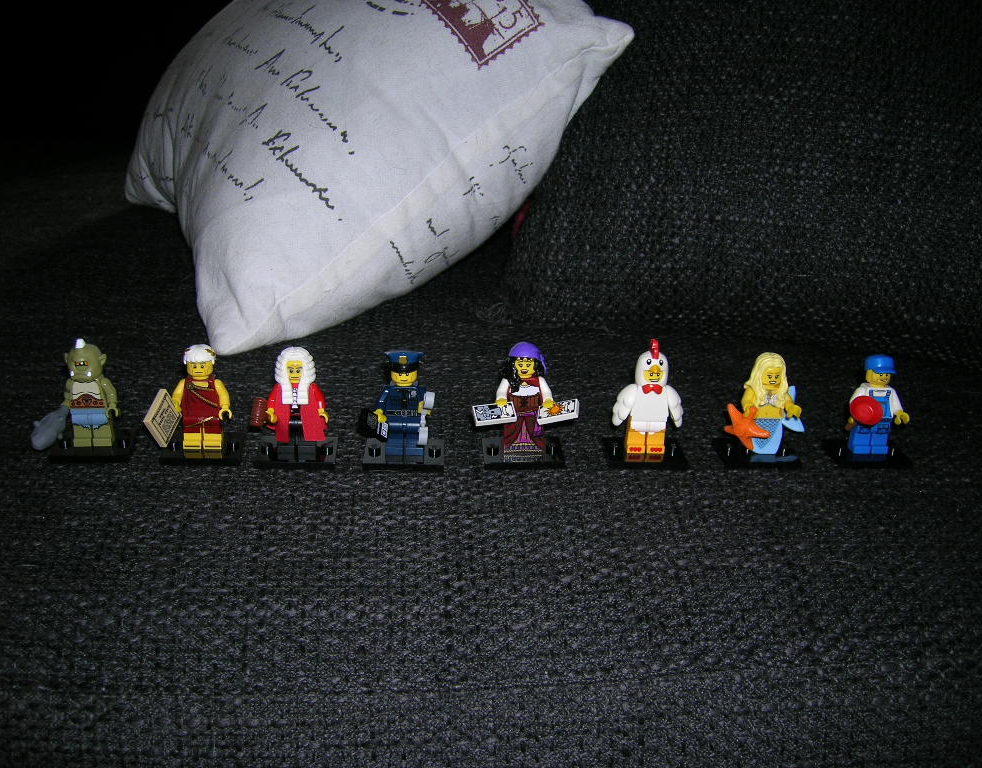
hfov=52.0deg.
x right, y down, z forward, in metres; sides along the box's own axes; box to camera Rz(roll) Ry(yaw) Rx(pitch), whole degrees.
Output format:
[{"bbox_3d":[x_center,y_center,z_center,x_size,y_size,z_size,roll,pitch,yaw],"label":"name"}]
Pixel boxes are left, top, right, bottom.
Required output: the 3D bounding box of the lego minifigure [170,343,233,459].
[{"bbox_3d":[-0.113,0.005,0.392,0.025,0.042,0.016,0,21,-2],"label":"lego minifigure"}]

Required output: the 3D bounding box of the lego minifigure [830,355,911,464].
[{"bbox_3d":[0.156,0.009,0.403,0.028,0.041,0.022,0,21,-3],"label":"lego minifigure"}]

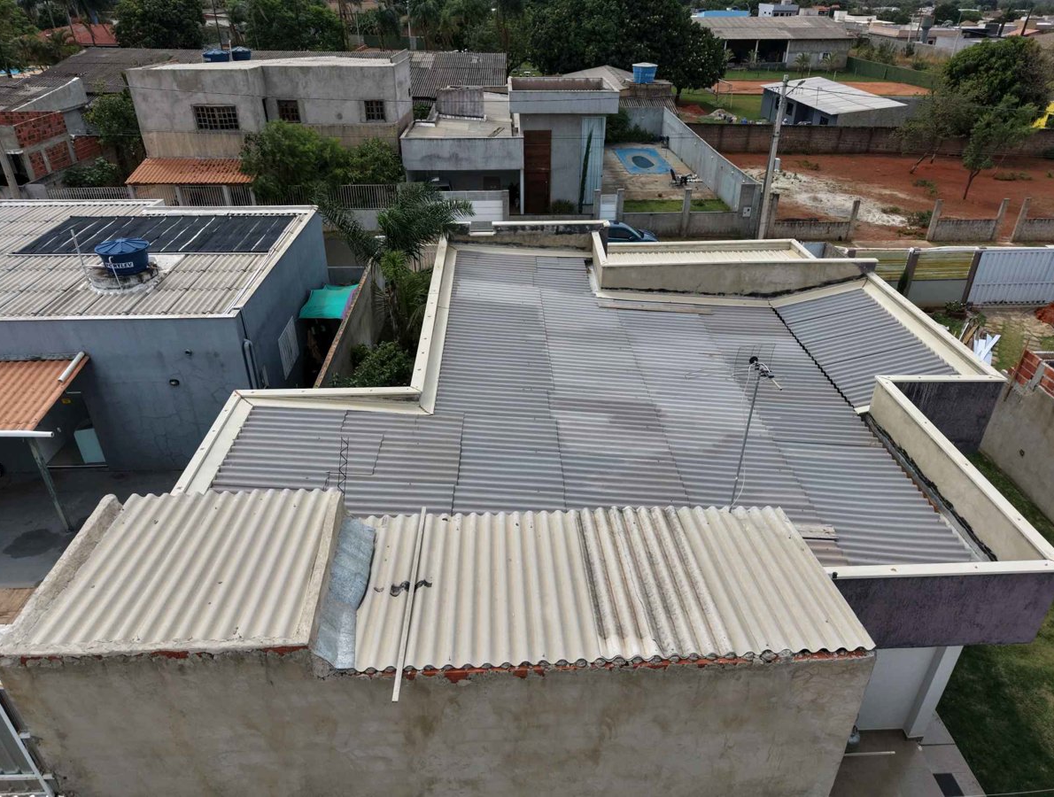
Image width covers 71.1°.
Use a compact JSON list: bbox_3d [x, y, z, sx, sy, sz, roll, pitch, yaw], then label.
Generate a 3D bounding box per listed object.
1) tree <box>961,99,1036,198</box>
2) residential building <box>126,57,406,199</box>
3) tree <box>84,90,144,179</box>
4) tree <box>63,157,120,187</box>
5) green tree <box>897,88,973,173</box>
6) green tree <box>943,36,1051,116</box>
[{"bbox_3d":[27.608,-14.650,43.192,4.000,5.800,3.800,-1,30,-2],"label":"tree"},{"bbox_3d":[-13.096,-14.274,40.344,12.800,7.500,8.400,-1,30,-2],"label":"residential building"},{"bbox_3d":[-22.297,-14.153,41.611,4.100,5.900,4.000,-1,30,-2],"label":"tree"},{"bbox_3d":[-22.520,-10.976,38.833,2.900,3.200,2.600,-1,30,-2],"label":"tree"},{"bbox_3d":[27.334,-18.201,49.688,4.800,5.400,4.500,-1,30,-2],"label":"green tree"},{"bbox_3d":[37.336,-25.480,58.735,7.200,6.100,7.200,-1,30,-2],"label":"green tree"}]

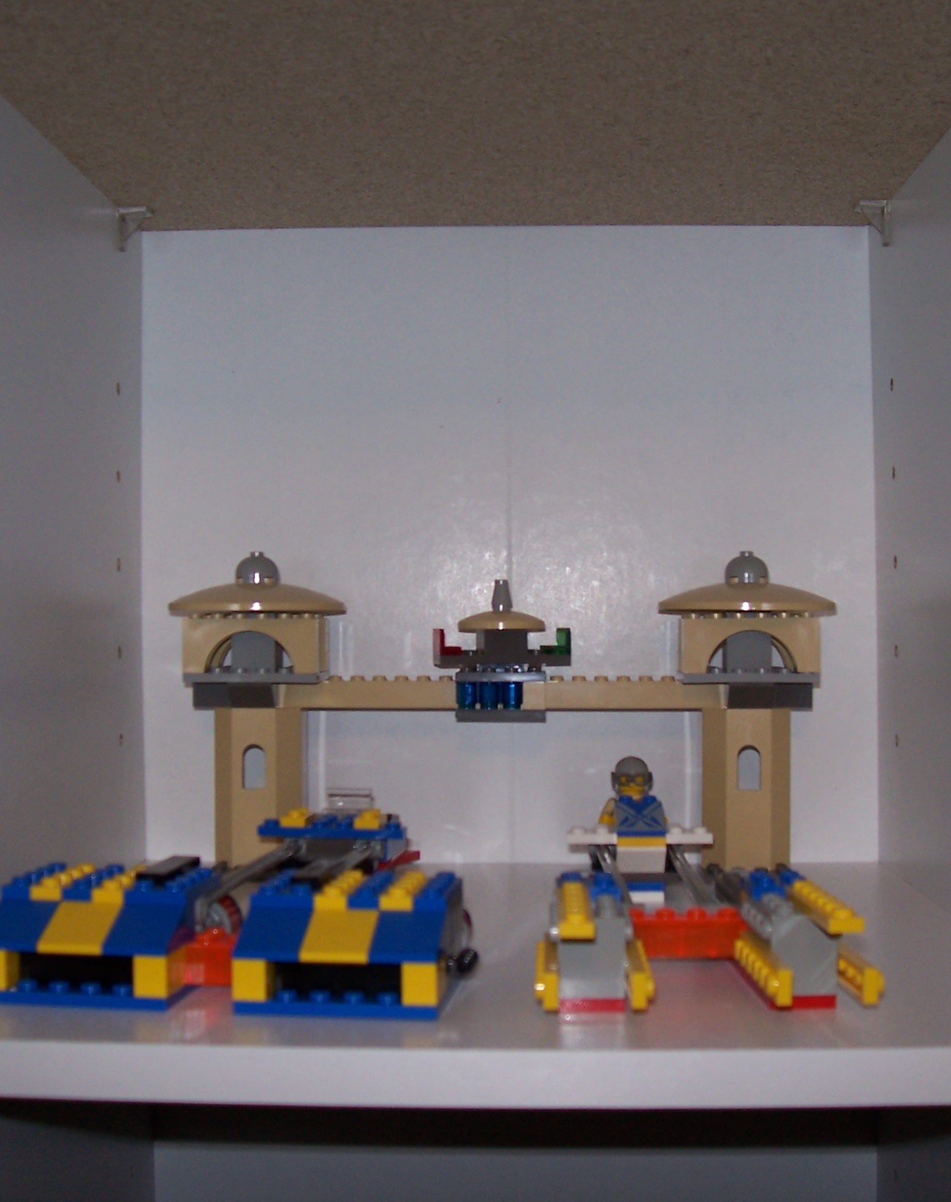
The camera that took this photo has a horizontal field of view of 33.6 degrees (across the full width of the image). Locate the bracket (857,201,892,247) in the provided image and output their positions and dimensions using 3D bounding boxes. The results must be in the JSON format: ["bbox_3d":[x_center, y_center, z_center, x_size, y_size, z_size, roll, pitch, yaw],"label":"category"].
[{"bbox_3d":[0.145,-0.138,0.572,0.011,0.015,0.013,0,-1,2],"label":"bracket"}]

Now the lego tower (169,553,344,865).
[{"bbox_3d":[-0.078,0.041,0.567,0.064,0.117,0.064,0,-1,2],"label":"lego tower"}]

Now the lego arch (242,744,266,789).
[{"bbox_3d":[-0.078,0.059,0.558,0.009,0.016,0.006,0,-1,2],"label":"lego arch"}]

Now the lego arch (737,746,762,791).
[{"bbox_3d":[0.096,0.059,0.554,0.009,0.016,0.006,0,-1,2],"label":"lego arch"}]

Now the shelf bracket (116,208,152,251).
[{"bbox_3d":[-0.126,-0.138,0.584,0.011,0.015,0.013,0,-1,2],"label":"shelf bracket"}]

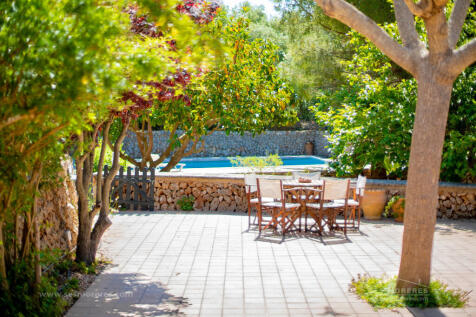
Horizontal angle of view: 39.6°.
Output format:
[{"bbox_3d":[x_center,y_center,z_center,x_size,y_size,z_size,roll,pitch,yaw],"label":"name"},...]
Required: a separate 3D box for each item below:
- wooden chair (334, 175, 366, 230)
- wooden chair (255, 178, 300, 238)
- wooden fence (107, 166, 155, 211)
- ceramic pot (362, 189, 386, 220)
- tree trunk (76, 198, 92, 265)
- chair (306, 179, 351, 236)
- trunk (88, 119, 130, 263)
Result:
[{"bbox_3d":[1.850,0.744,11.188,0.530,0.880,0.540,0,4,-1],"label":"wooden chair"},{"bbox_3d":[0.668,0.769,10.779,0.540,0.880,0.530,3,5,39],"label":"wooden chair"},{"bbox_3d":[-2.155,0.621,13.234,1.010,0.870,0.070,0,4,7],"label":"wooden fence"},{"bbox_3d":[2.490,0.849,12.227,0.450,0.540,0.450,0,4,0],"label":"ceramic pot"},{"bbox_3d":[-1.960,0.921,8.504,0.190,0.860,0.200,0,4,0],"label":"tree trunk"},{"bbox_3d":[1.438,0.778,10.644,0.540,0.880,0.530,-1,4,-22],"label":"chair"},{"bbox_3d":[-1.650,0.426,8.493,0.500,1.850,0.360,0,4,0],"label":"trunk"}]

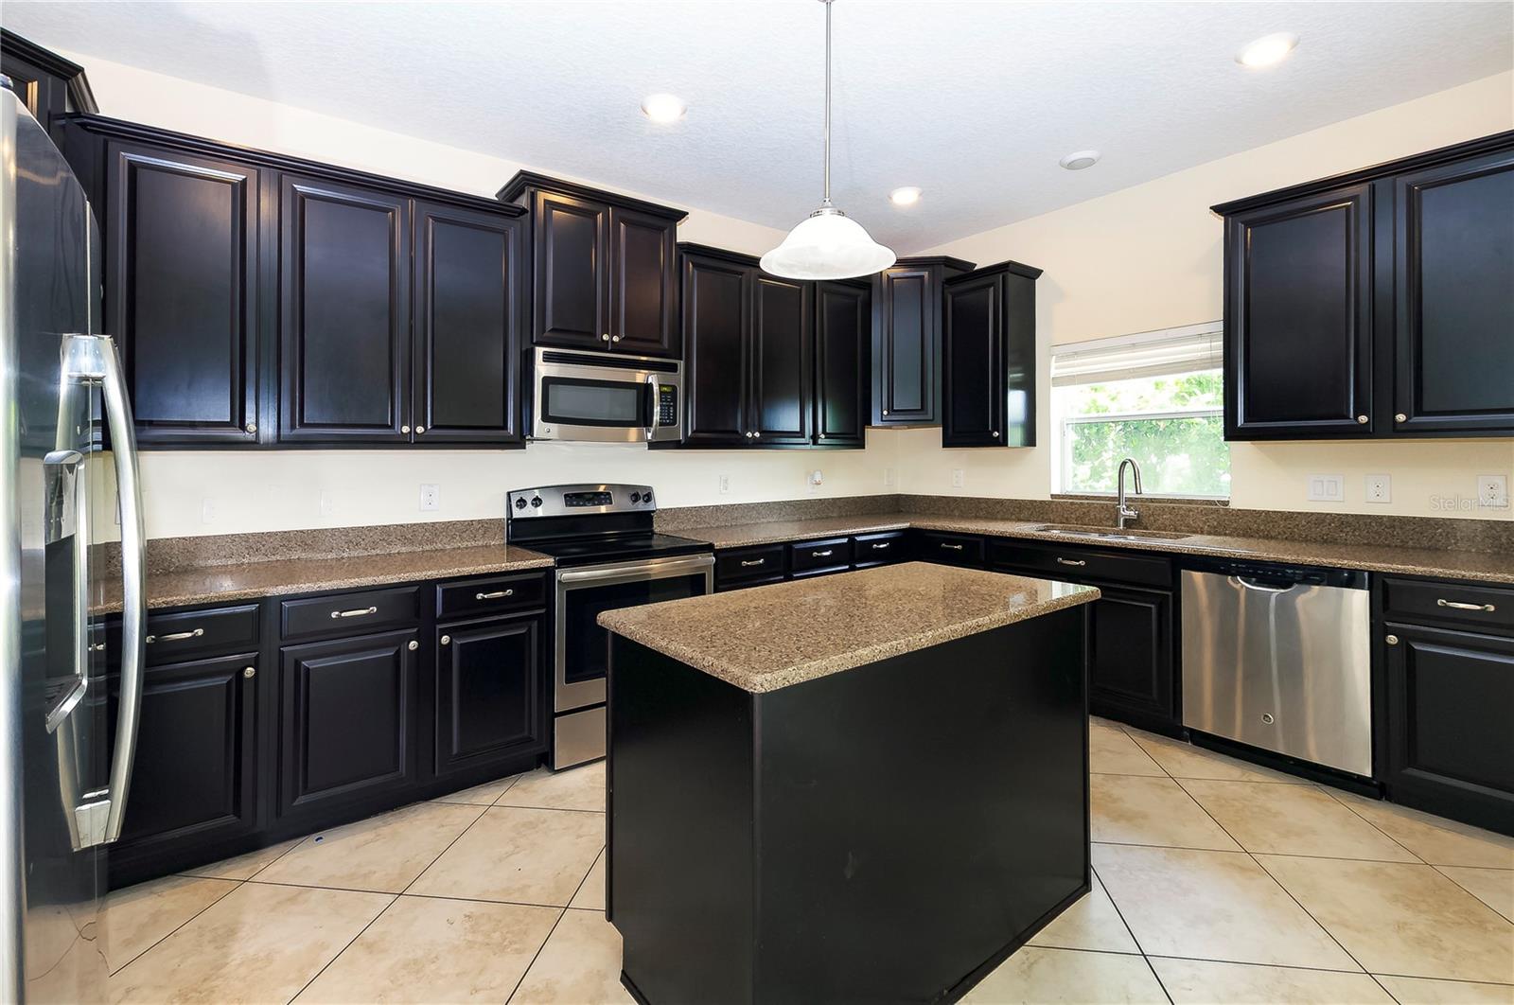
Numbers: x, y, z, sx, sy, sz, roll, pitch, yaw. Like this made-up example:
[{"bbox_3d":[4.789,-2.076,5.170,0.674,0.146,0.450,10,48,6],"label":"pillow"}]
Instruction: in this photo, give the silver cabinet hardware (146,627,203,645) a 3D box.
[{"bbox_3d":[-1.790,0.411,1.936,0.130,0.020,0.029,-3,5,-36],"label":"silver cabinet hardware"}]

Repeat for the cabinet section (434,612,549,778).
[{"bbox_3d":[-1.213,0.740,2.729,0.441,0.582,0.564,-3,5,-37],"label":"cabinet section"}]

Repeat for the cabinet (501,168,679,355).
[{"bbox_3d":[-0.793,-1.082,3.113,0.830,0.717,0.430,-2,3,-35],"label":"cabinet"}]

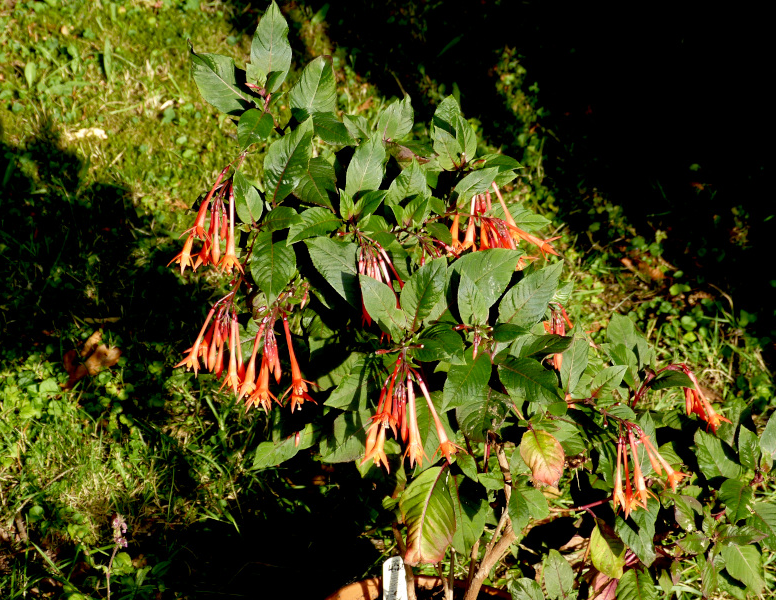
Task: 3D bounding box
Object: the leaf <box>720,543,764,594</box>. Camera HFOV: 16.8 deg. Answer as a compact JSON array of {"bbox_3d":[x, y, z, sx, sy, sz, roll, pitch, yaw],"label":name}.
[{"bbox_3d":[0.292,0.219,2.150,0.032,0.010,0.054,-24,70,-13],"label":"leaf"}]

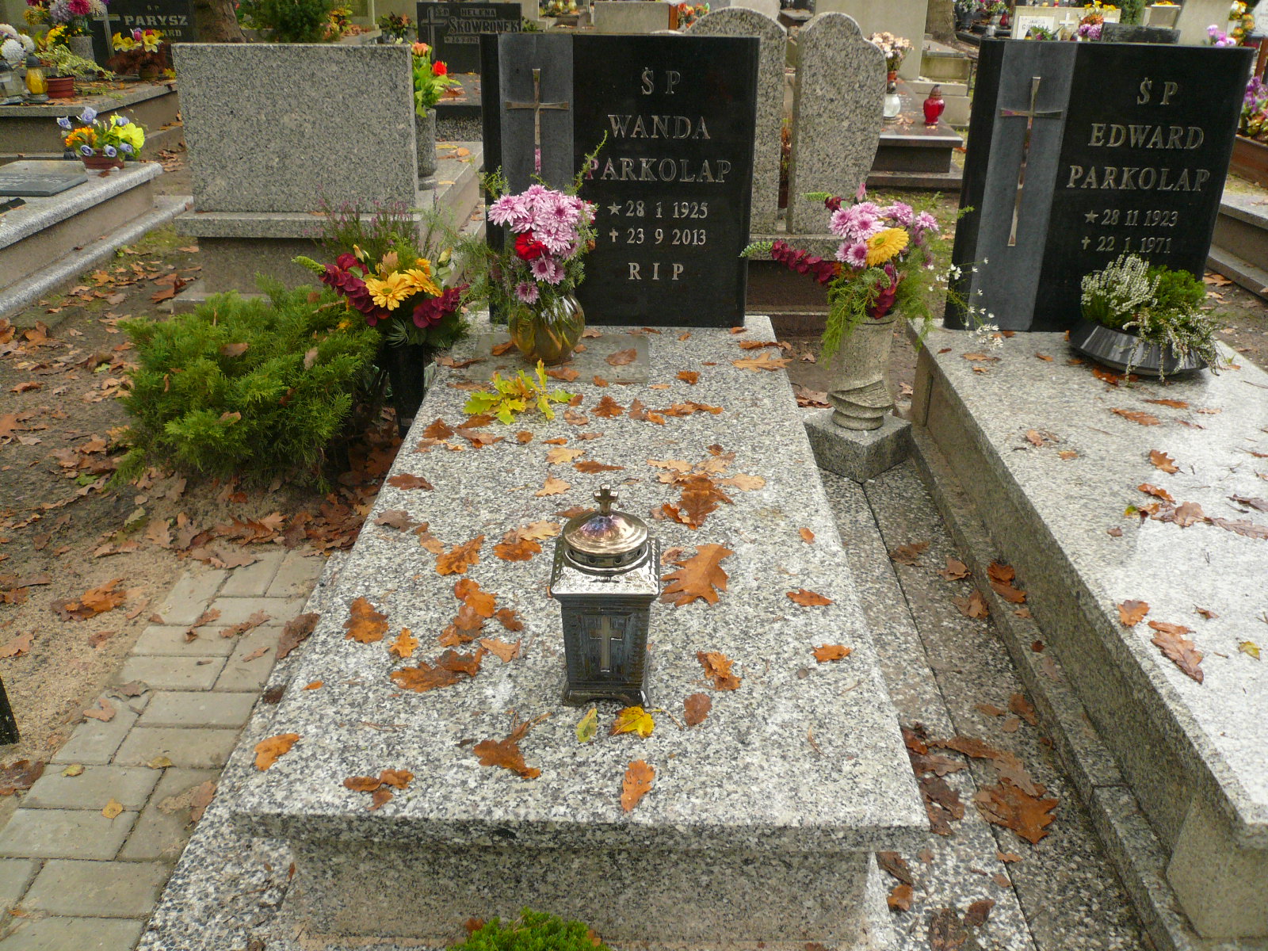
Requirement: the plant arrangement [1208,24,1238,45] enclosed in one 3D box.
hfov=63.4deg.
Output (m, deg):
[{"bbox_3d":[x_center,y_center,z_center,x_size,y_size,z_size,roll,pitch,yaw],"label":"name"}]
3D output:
[{"bbox_3d":[4.179,-3.059,7.284,0.220,0.250,0.210,1,29,0],"label":"plant arrangement"}]

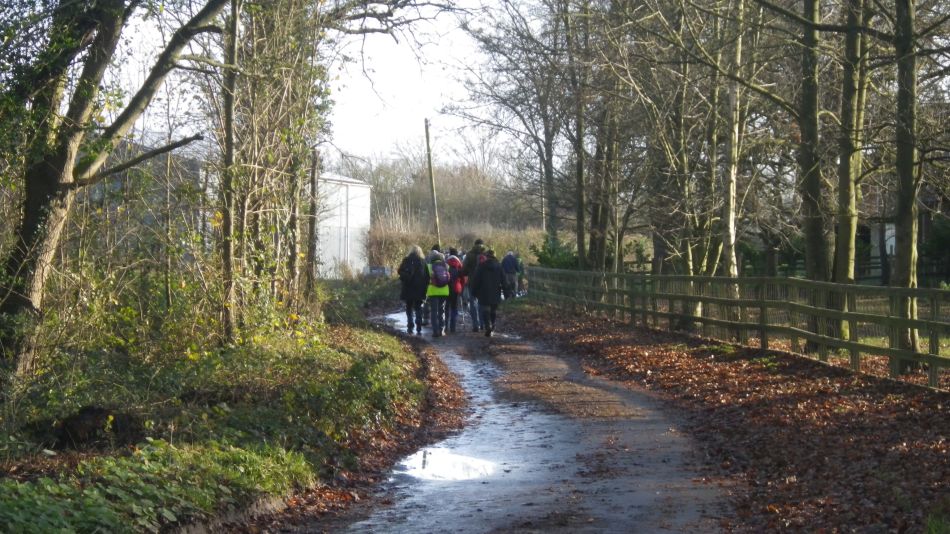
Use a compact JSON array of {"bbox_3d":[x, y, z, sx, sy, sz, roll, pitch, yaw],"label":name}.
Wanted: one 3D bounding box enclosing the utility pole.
[{"bbox_3d":[-1.821,-2.802,107.000,0.220,7.800,0.220,-6,0,0],"label":"utility pole"}]

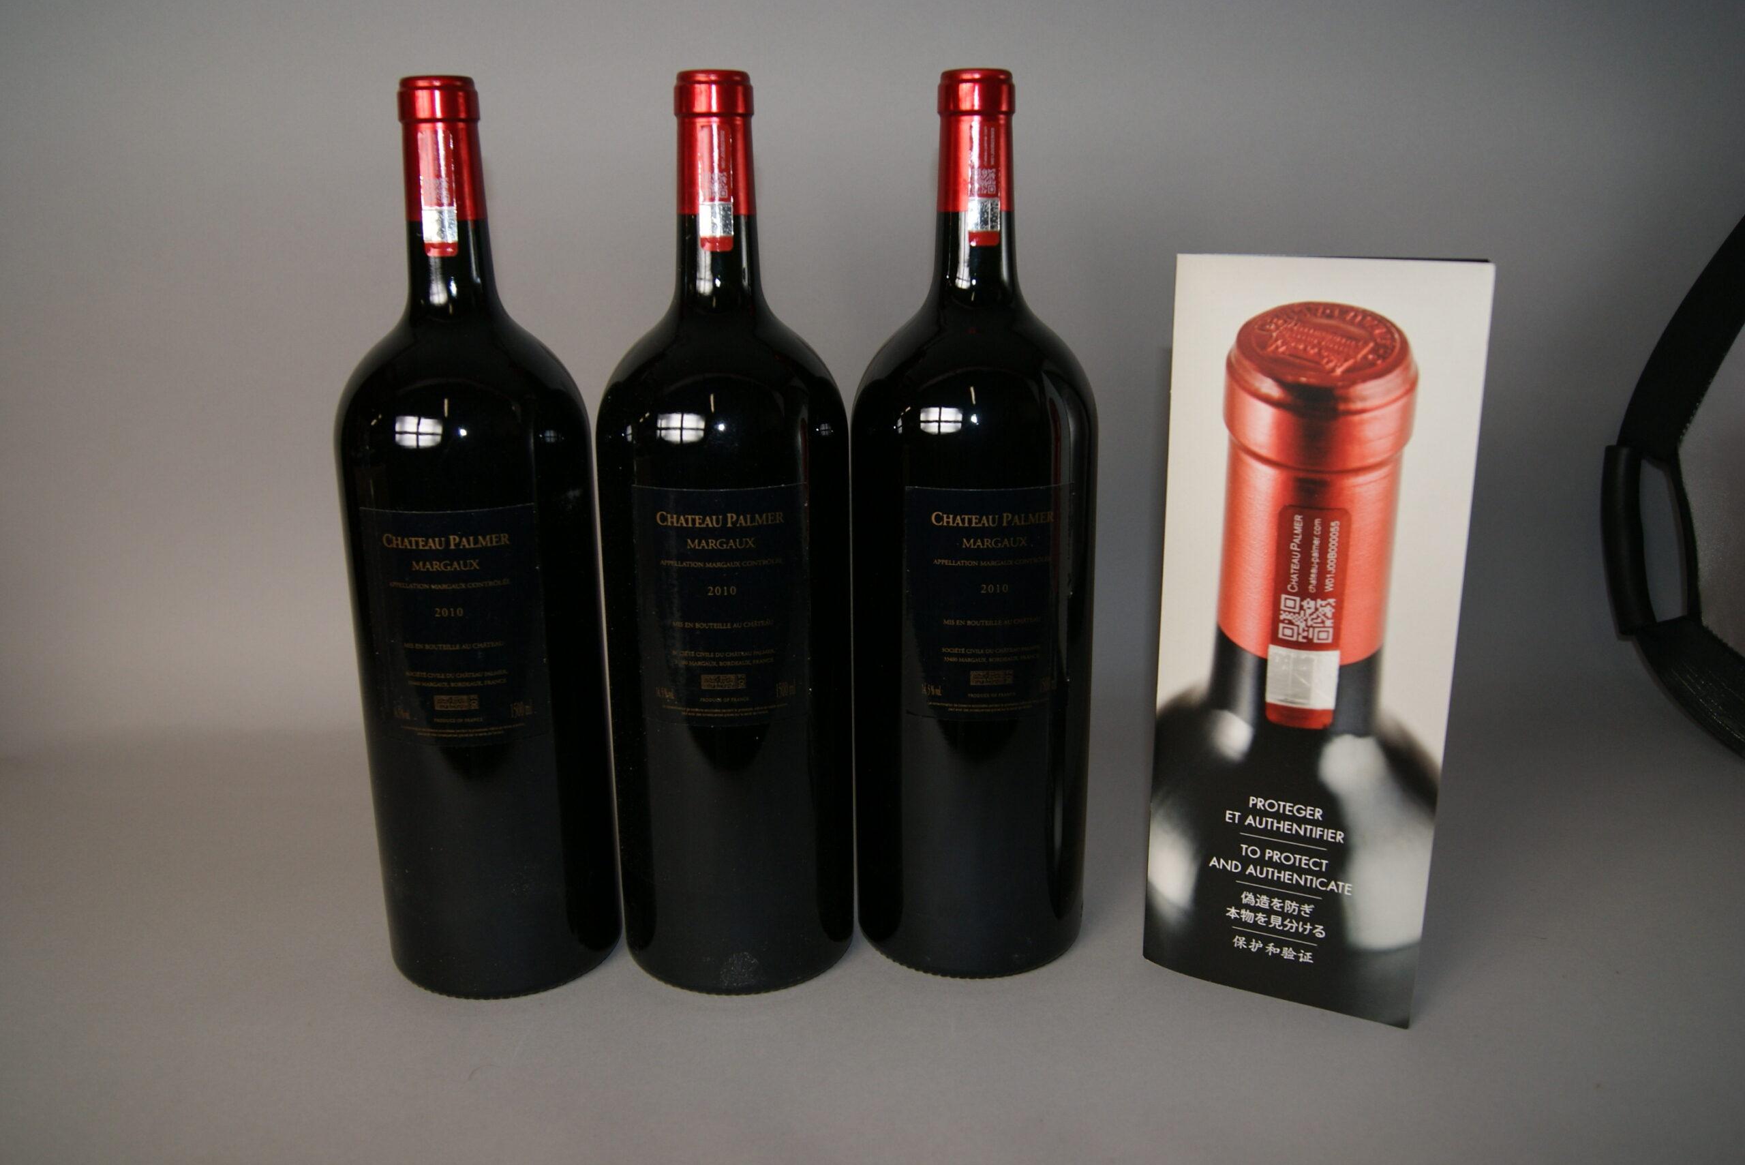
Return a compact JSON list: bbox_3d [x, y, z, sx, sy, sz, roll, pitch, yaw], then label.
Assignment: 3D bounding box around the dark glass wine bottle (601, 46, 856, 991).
[{"bbox_3d":[-0.059,-0.016,0.529,0.100,0.358,0.100,-2,14,-5],"label":"dark glass wine bottle"}]

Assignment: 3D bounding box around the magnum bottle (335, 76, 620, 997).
[{"bbox_3d":[-0.163,-0.016,0.533,0.100,0.358,0.100,-3,14,-10],"label":"magnum bottle"}]

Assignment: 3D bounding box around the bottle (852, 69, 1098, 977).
[{"bbox_3d":[0.041,-0.019,0.539,0.100,0.358,0.100,-1,14,-3],"label":"bottle"}]

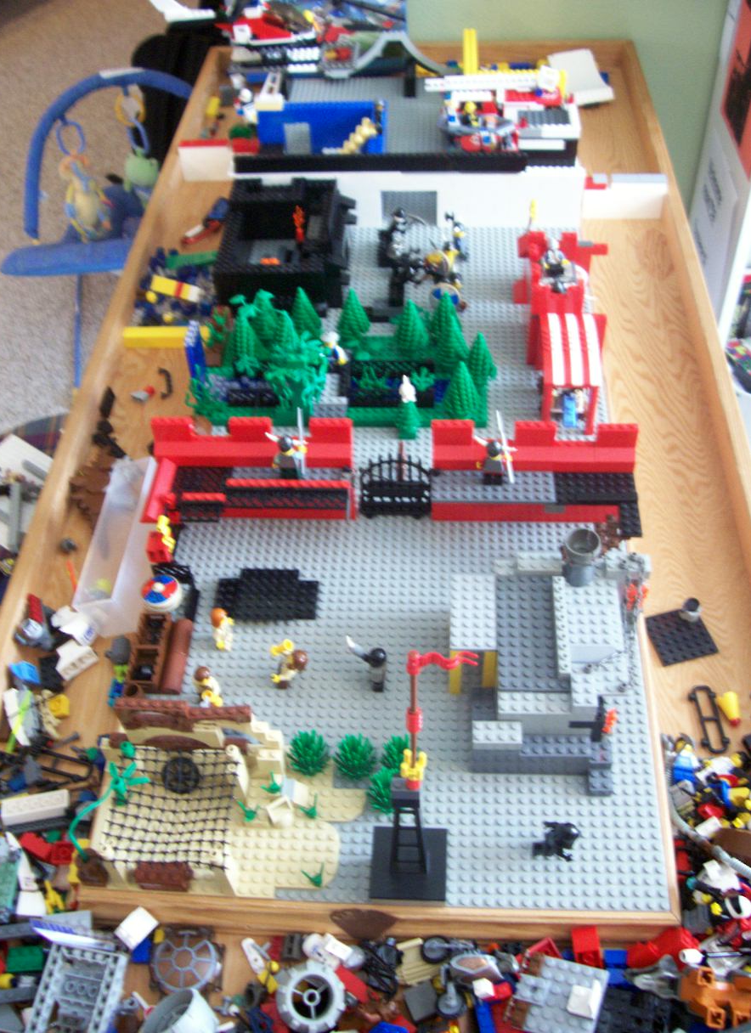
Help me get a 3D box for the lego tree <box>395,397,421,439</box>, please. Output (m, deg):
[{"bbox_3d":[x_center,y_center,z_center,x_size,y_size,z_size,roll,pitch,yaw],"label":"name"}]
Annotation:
[{"bbox_3d":[0.028,-0.089,0.912,0.022,0.039,0.022,1,49,4],"label":"lego tree"}]

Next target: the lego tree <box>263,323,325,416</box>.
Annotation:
[{"bbox_3d":[-0.072,-0.126,0.909,0.056,0.080,0.050,1,49,4],"label":"lego tree"}]

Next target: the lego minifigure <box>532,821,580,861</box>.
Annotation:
[{"bbox_3d":[0.117,0.210,0.655,0.030,0.030,0.023,5,50,7],"label":"lego minifigure"}]

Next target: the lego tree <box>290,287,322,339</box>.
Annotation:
[{"bbox_3d":[-0.071,-0.198,0.991,0.032,0.064,0.032,1,49,4],"label":"lego tree"}]

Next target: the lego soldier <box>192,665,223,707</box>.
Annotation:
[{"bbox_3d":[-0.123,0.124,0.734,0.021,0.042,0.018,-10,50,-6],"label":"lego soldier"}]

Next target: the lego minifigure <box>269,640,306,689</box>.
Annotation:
[{"bbox_3d":[-0.064,0.107,0.743,0.025,0.042,0.025,5,50,7],"label":"lego minifigure"}]

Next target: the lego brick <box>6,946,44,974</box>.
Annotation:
[{"bbox_3d":[-0.229,0.289,0.662,0.024,0.011,0.016,1,49,4],"label":"lego brick"}]

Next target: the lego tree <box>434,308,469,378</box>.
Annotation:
[{"bbox_3d":[0.073,-0.165,0.949,0.033,0.066,0.033,0,49,5],"label":"lego tree"}]

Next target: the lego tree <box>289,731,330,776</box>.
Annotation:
[{"bbox_3d":[-0.045,0.164,0.702,0.029,0.036,0.029,0,49,5],"label":"lego tree"}]

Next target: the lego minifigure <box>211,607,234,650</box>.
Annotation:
[{"bbox_3d":[-0.115,0.086,0.775,0.020,0.041,0.024,14,52,16],"label":"lego minifigure"}]

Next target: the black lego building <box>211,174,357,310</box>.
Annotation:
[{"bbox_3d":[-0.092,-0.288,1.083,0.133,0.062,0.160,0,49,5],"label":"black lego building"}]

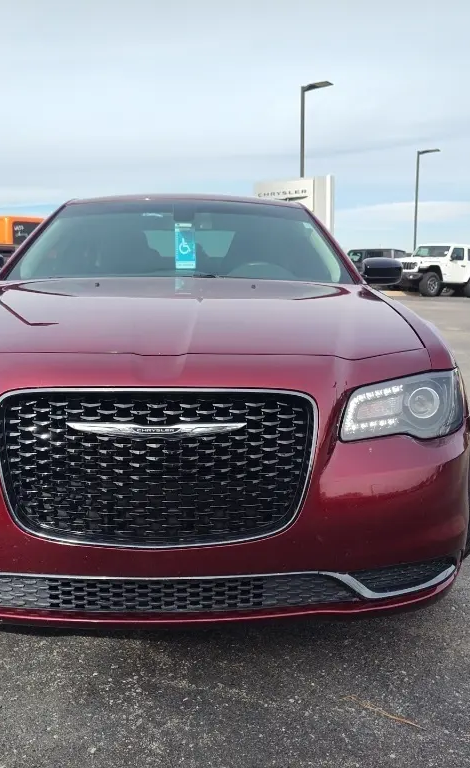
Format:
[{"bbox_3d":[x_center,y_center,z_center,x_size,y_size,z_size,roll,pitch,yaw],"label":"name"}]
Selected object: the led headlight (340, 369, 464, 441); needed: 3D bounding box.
[{"bbox_3d":[0.465,0.058,1.869,0.420,0.175,0.300,0,10,-2],"label":"led headlight"}]

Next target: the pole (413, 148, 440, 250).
[{"bbox_3d":[13.087,-11.504,46.896,1.455,8.593,0.400,6,11,29],"label":"pole"}]

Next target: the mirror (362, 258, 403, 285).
[{"bbox_3d":[0.719,-0.554,3.344,0.215,0.145,0.140,0,10,-2],"label":"mirror"}]

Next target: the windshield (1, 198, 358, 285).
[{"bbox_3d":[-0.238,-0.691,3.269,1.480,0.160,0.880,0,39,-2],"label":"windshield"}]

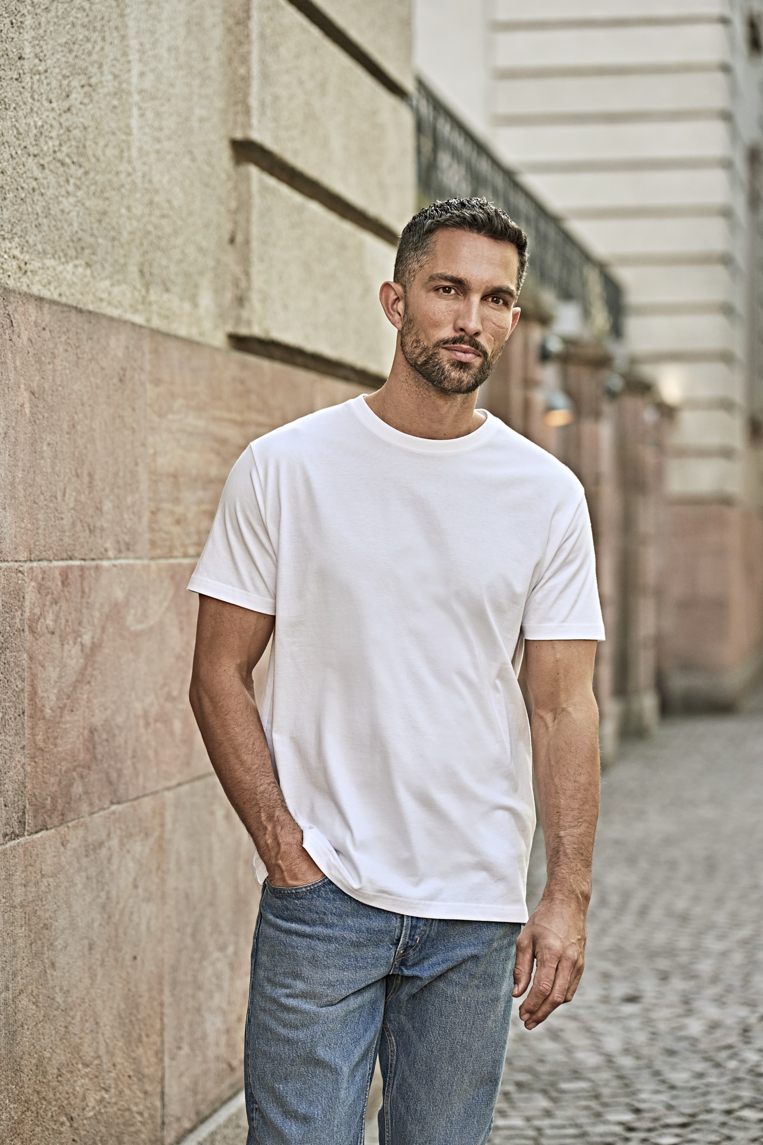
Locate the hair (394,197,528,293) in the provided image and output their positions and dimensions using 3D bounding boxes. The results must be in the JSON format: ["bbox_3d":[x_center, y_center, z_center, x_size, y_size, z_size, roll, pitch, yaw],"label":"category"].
[{"bbox_3d":[0.103,-0.410,3.580,0.162,0.150,0.195,10,0,-13],"label":"hair"}]

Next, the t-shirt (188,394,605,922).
[{"bbox_3d":[0.020,0.108,3.580,0.520,0.675,0.285,0,1,-13],"label":"t-shirt"}]

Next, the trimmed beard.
[{"bbox_3d":[0.093,-0.279,3.520,0.135,0.100,0.100,10,0,-13],"label":"trimmed beard"}]

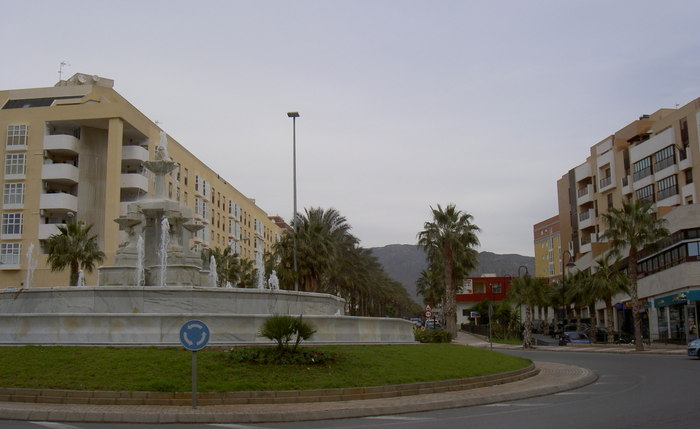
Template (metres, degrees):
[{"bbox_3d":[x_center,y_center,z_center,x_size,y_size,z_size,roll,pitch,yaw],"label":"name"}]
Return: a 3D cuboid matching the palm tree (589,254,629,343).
[{"bbox_3d":[18.612,6.053,56.786,2.790,6.380,2.790,0,-10,0],"label":"palm tree"}]

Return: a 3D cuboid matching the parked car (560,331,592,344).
[{"bbox_3d":[17.373,9.629,60.226,1.700,1.450,4.000,-1,-10,7],"label":"parked car"}]

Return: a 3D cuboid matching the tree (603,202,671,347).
[{"bbox_3d":[16.621,3.432,46.078,3.850,8.890,3.850,0,-10,0],"label":"tree"}]

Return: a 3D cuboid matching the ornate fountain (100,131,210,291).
[{"bbox_3d":[-7.182,0.073,29.123,4.100,6.260,4.100,0,-10,0],"label":"ornate fountain"}]

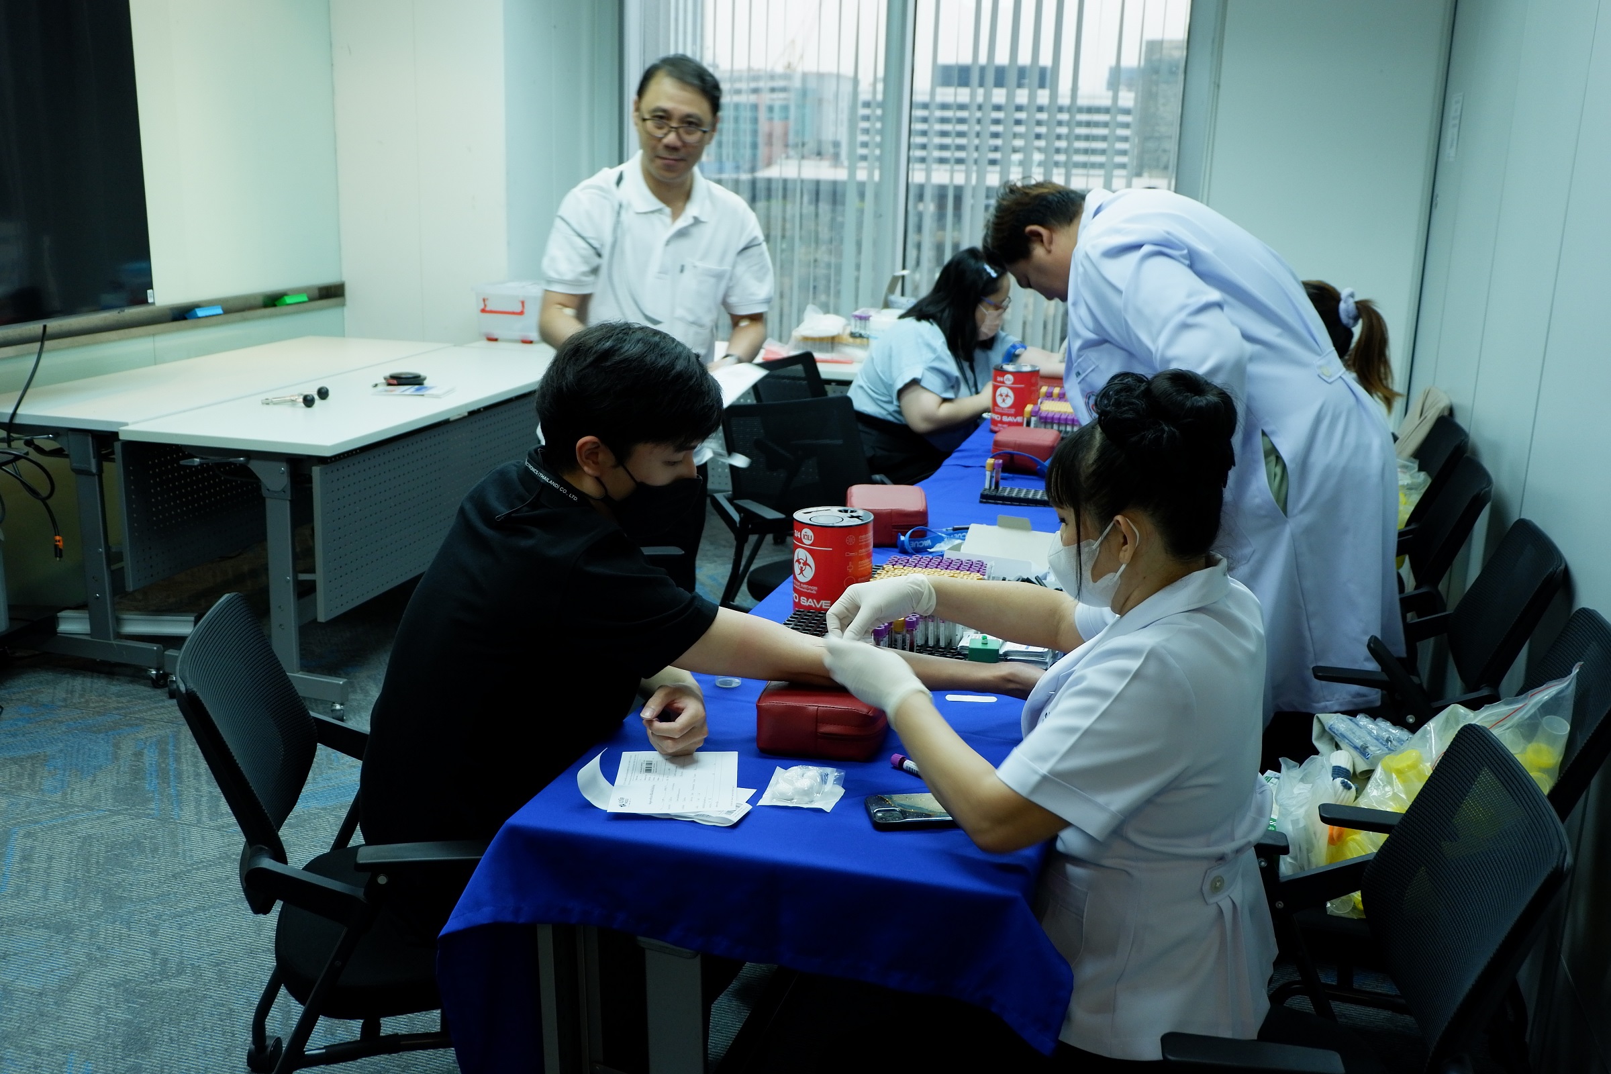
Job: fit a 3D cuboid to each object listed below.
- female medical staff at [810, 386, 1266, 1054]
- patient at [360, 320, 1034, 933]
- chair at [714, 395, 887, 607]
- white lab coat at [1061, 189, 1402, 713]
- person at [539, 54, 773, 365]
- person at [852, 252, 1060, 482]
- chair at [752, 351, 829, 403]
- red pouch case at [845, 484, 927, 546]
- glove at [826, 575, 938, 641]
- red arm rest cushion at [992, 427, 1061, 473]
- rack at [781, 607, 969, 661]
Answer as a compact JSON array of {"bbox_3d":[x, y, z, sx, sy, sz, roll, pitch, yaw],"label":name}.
[{"bbox_3d":[0.280,0.418,1.790,0.580,1.210,0.480,7,15,21],"label":"female medical staff"},{"bbox_3d":[-0.138,0.347,1.940,0.870,1.260,0.500,1,14,1],"label":"patient"},{"bbox_3d":[0.060,0.110,3.750,0.560,0.870,0.570,-8,17,-35],"label":"chair"},{"bbox_3d":[0.824,-0.183,2.843,0.650,0.950,0.540,8,16,24],"label":"white lab coat"},{"bbox_3d":[-0.333,-0.200,3.286,0.510,1.660,0.380,-1,14,-12],"label":"person"},{"bbox_3d":[0.440,-0.215,4.265,0.760,1.220,0.520,6,15,17],"label":"person"},{"bbox_3d":[0.143,-0.087,4.444,0.580,0.870,0.570,8,16,24],"label":"chair"},{"bbox_3d":[0.164,-0.041,2.870,0.155,0.077,0.180,3,14,8],"label":"red pouch case"},{"bbox_3d":[0.100,0.092,1.930,0.160,0.085,0.100,-2,14,-13],"label":"glove"},{"bbox_3d":[0.547,-0.211,3.656,0.150,0.075,0.150,5,14,13],"label":"red arm rest cushion"},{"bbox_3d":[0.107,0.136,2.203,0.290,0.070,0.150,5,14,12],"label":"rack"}]

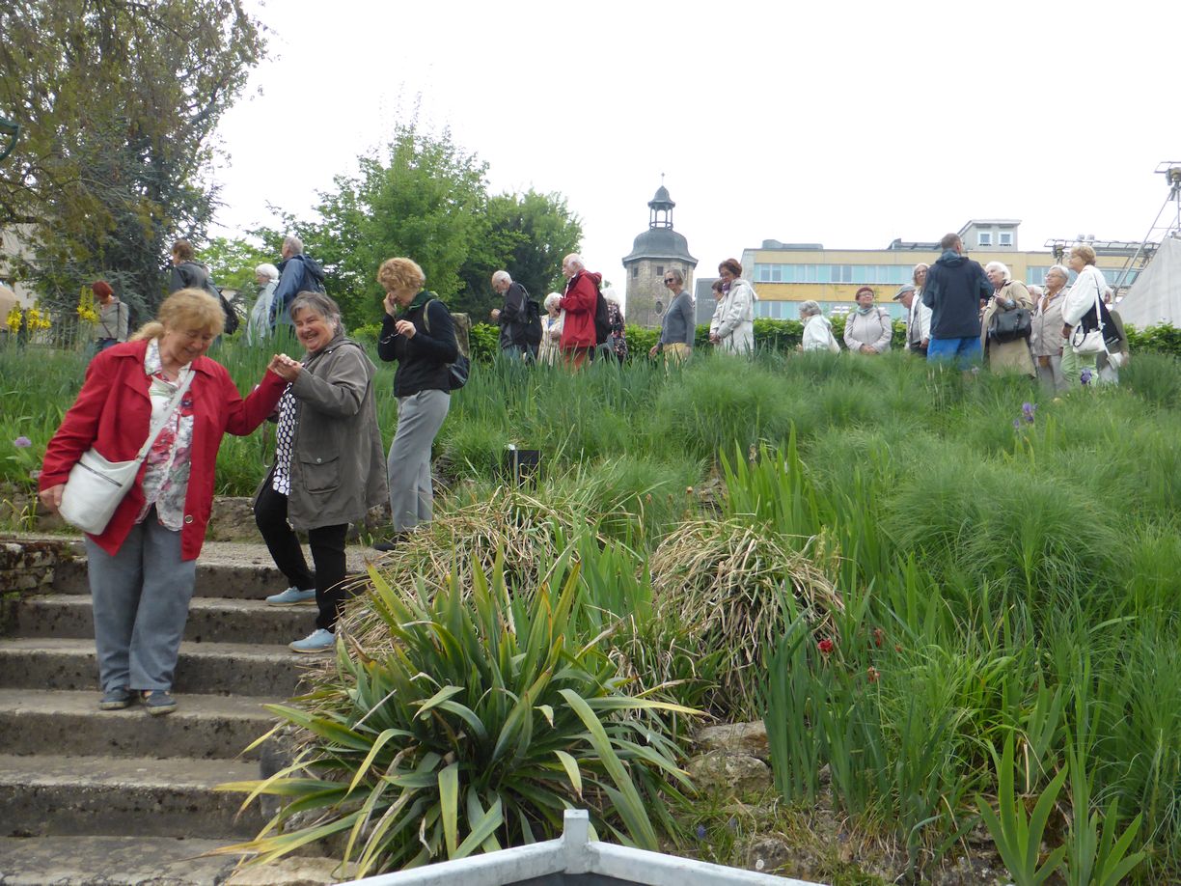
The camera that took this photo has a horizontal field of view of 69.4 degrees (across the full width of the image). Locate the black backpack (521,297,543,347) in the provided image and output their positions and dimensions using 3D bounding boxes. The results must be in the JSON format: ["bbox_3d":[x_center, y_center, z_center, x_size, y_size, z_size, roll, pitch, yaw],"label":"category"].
[{"bbox_3d":[-0.606,-1.258,9.150,0.220,0.540,0.320,0,-4,6],"label":"black backpack"}]

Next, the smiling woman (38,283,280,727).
[{"bbox_3d":[-1.605,0.216,3.203,0.820,1.600,0.480,2,-4,-25],"label":"smiling woman"}]

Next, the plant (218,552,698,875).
[{"bbox_3d":[-0.380,0.750,2.600,1.320,0.820,1.100,0,-3,0],"label":"plant"}]

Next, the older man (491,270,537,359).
[{"bbox_3d":[-0.809,-0.979,8.950,0.520,1.700,0.500,0,-3,-7],"label":"older man"}]

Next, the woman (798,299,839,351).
[{"bbox_3d":[2.291,-0.686,8.555,0.440,1.520,0.470,-2,-4,28],"label":"woman"}]

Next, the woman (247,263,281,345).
[{"bbox_3d":[-3.402,-1.059,8.738,0.380,1.580,0.480,1,-4,3],"label":"woman"}]

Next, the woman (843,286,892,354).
[{"bbox_3d":[3.044,-0.920,9.338,0.530,1.600,0.380,0,-5,14],"label":"woman"}]

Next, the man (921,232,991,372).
[{"bbox_3d":[3.263,-0.981,7.547,0.600,1.780,0.420,-1,-4,21],"label":"man"}]

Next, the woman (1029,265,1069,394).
[{"bbox_3d":[4.258,-0.850,7.853,0.380,1.600,0.480,2,-4,-28],"label":"woman"}]

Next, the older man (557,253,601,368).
[{"bbox_3d":[-0.126,-1.035,8.532,0.460,1.740,0.550,2,-5,-12],"label":"older man"}]

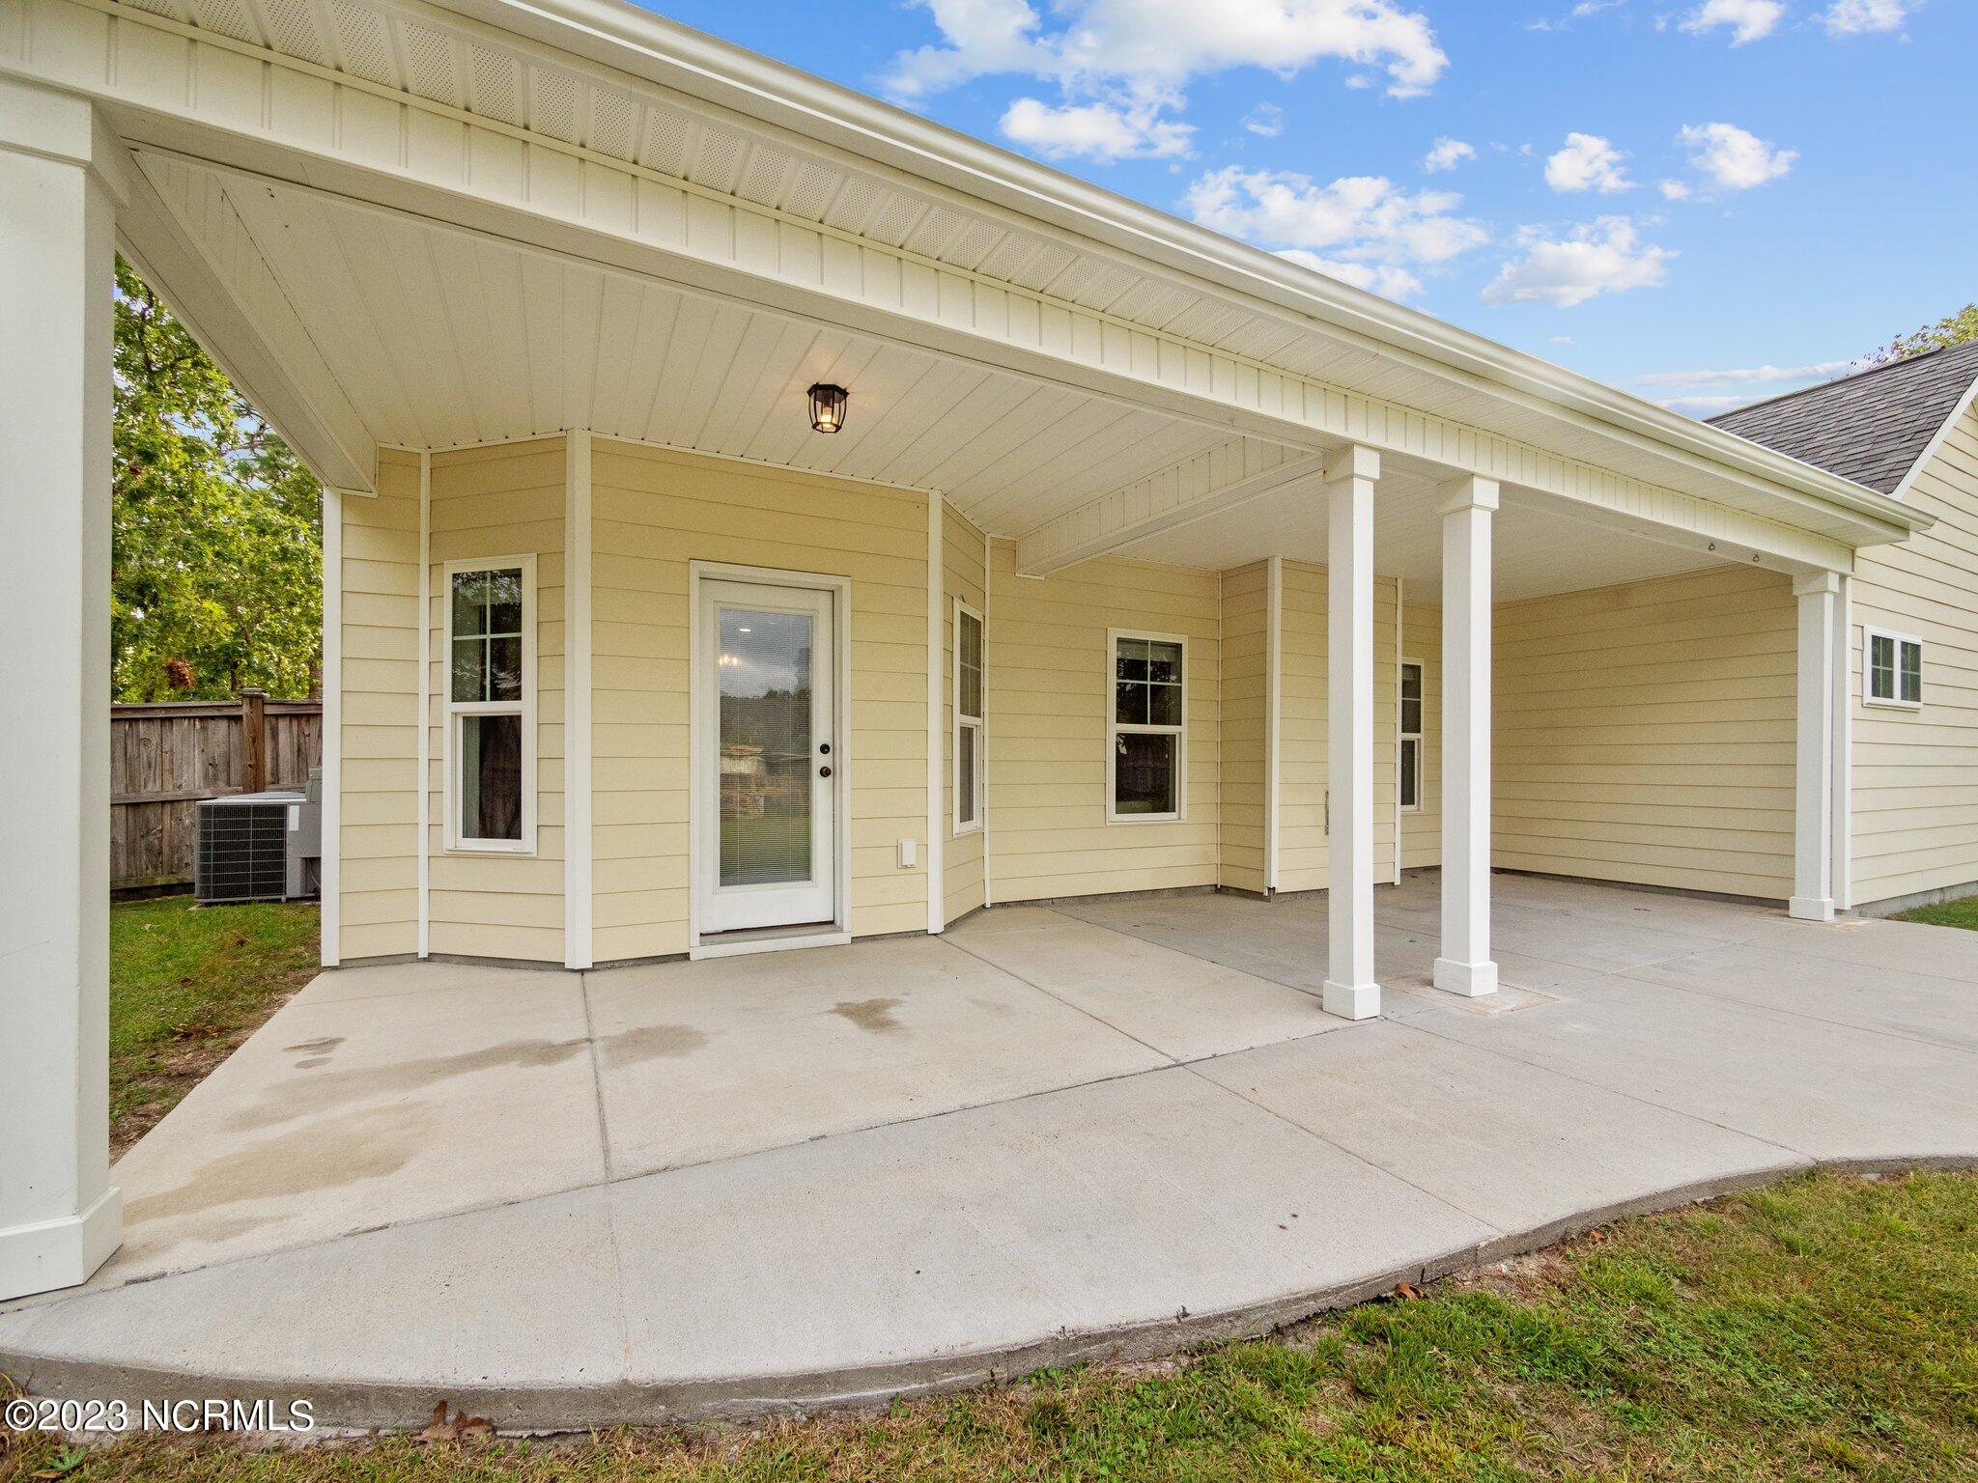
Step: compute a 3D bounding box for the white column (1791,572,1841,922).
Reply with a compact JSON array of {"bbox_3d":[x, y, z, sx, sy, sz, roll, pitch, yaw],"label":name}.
[{"bbox_3d":[5.964,0.049,5.772,0.180,2.464,0.180,1,-1,-27],"label":"white column"}]

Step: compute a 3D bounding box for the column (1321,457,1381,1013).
[{"bbox_3d":[1.596,-0.032,3.530,0.170,2.464,0.170,1,-1,-27],"label":"column"}]

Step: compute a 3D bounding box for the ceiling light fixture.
[{"bbox_3d":[-0.737,-1.523,3.667,0.178,0.180,0.178,1,-1,-27],"label":"ceiling light fixture"}]

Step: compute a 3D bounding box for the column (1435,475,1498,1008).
[{"bbox_3d":[2.336,-0.018,3.914,0.180,2.464,0.180,1,-1,-27],"label":"column"}]

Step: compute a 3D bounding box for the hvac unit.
[{"bbox_3d":[-6.360,0.912,7.152,0.820,0.860,0.820,1,-1,-27],"label":"hvac unit"}]

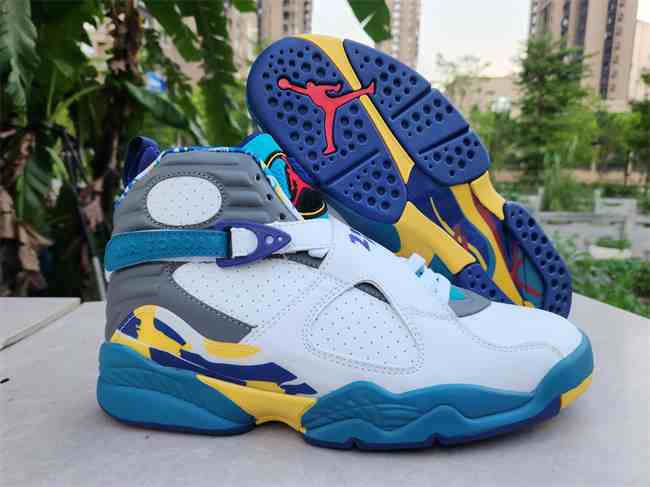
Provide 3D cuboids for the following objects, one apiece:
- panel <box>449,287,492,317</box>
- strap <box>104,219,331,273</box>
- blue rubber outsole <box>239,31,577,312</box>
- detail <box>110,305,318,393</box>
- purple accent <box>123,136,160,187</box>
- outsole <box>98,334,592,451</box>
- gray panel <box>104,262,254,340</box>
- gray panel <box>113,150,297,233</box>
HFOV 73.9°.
[{"bbox_3d":[0.085,0.035,0.260,0.032,0.016,0.036,1,6,0],"label":"panel"},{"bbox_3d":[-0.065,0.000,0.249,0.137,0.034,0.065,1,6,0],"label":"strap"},{"bbox_3d":[0.056,-0.043,0.381,0.295,0.108,0.158,40,-7,-10],"label":"blue rubber outsole"},{"bbox_3d":[-0.064,0.054,0.234,0.122,0.045,0.027,1,6,4],"label":"detail"},{"bbox_3d":[-0.107,-0.048,0.254,0.023,0.031,0.026,1,6,0],"label":"purple accent"},{"bbox_3d":[0.013,0.072,0.268,0.300,0.048,0.109,1,6,0],"label":"outsole"},{"bbox_3d":[-0.084,0.029,0.237,0.094,0.041,0.034,1,6,5],"label":"gray panel"},{"bbox_3d":[-0.070,-0.028,0.235,0.113,0.044,0.034,1,6,3],"label":"gray panel"}]

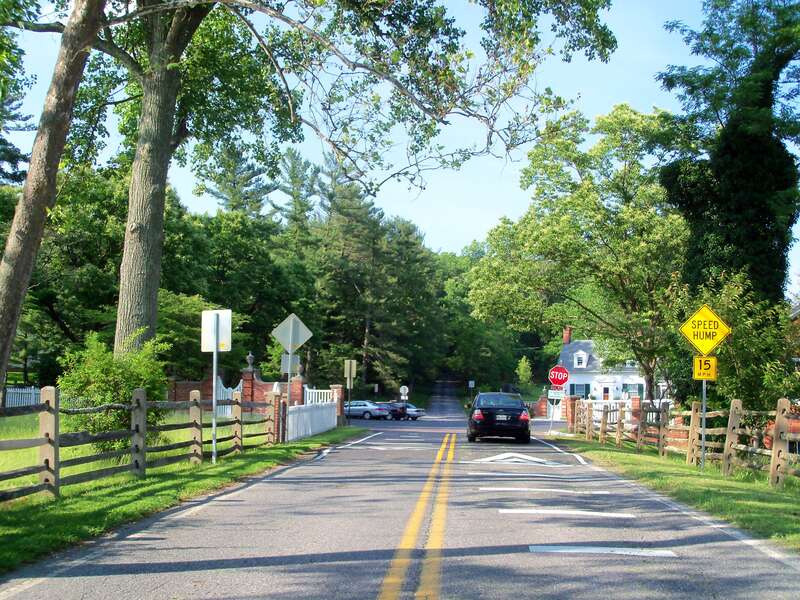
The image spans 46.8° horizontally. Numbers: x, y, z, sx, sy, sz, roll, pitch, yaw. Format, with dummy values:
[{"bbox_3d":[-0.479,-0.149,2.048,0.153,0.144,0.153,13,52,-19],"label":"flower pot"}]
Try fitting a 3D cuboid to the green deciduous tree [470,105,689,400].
[{"bbox_3d":[11.651,-2.800,61.115,13.800,20.843,13.500,0,-6,4],"label":"green deciduous tree"}]

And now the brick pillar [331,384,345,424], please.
[{"bbox_3d":[-2.704,4.596,40.099,0.560,1.853,0.560,0,-6,4],"label":"brick pillar"}]

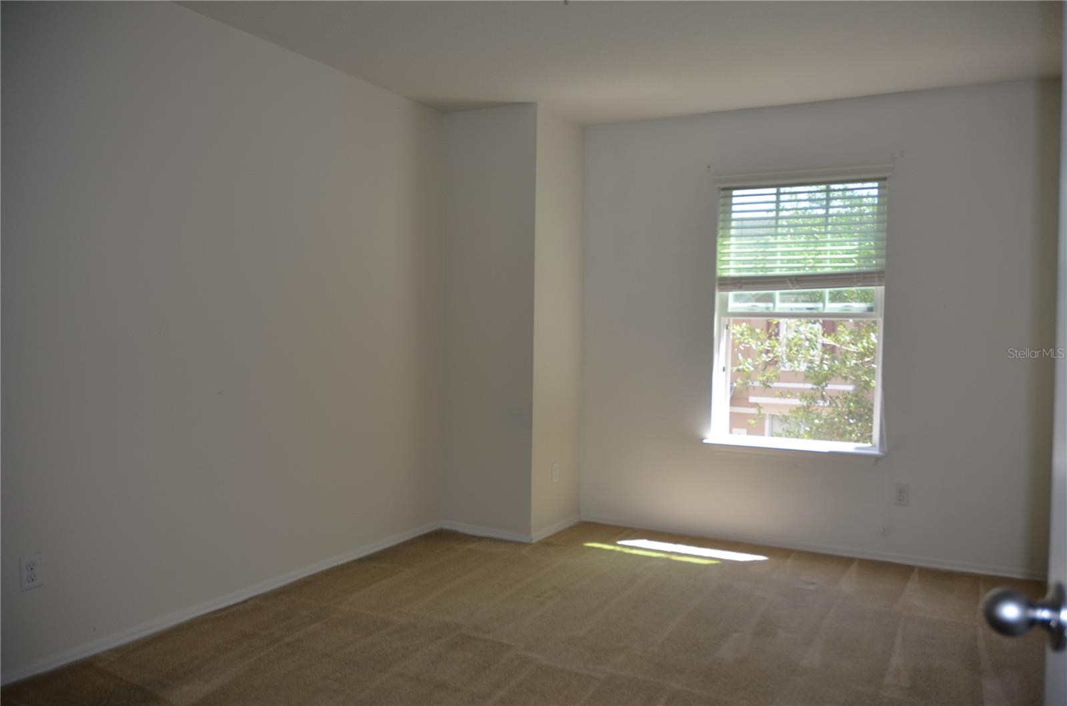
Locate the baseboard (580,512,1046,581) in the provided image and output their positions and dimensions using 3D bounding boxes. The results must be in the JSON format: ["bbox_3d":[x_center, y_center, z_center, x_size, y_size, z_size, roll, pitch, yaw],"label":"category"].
[{"bbox_3d":[1.387,1.046,4.377,2.540,0.057,0.018,2,2,28],"label":"baseboard"}]

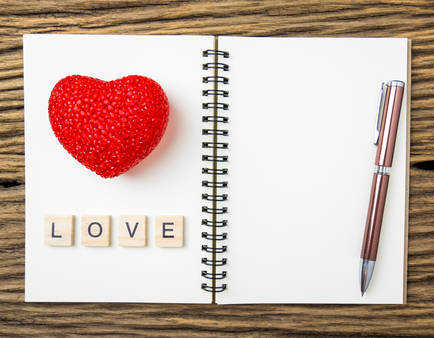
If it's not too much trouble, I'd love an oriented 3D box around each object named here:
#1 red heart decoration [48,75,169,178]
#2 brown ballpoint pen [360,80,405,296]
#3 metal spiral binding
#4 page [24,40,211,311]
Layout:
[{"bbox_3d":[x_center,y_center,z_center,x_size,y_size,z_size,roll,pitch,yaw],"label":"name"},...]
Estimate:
[{"bbox_3d":[-0.067,-0.026,0.338,0.074,0.040,0.064,1,92,0],"label":"red heart decoration"},{"bbox_3d":[0.104,0.013,0.353,0.013,0.011,0.141,9,92,0],"label":"brown ballpoint pen"},{"bbox_3d":[-0.002,0.002,0.358,0.017,0.014,0.158,1,92,0],"label":"metal spiral binding"},{"bbox_3d":[-0.065,0.001,0.360,0.123,0.002,0.176,1,92,0],"label":"page"}]

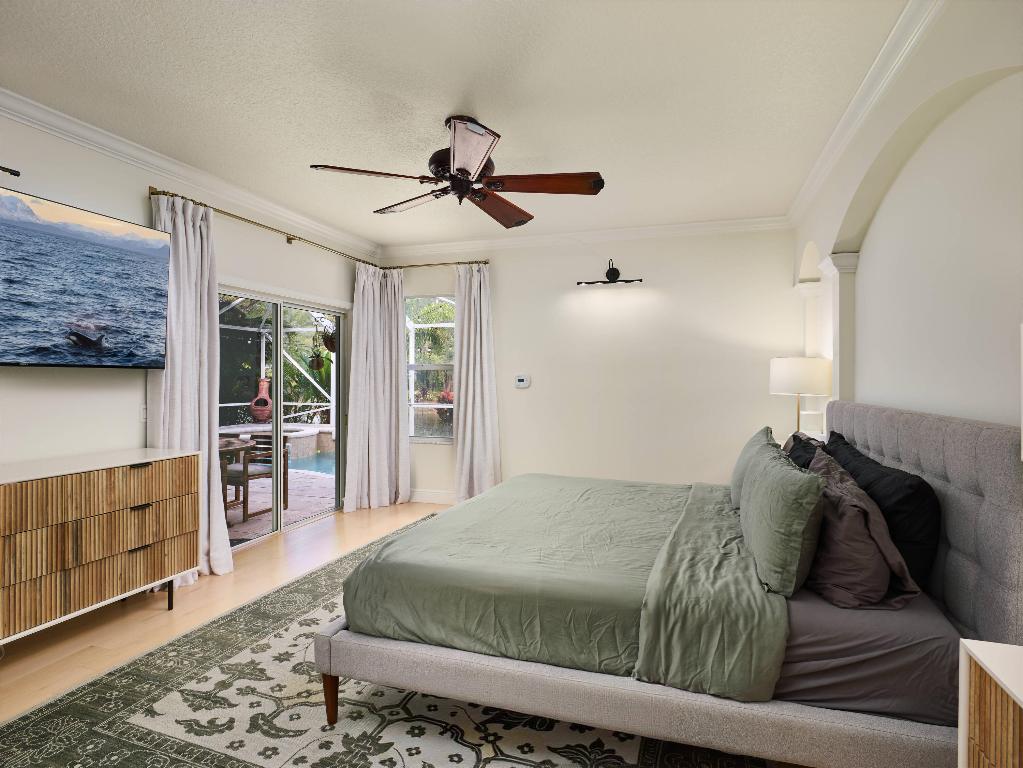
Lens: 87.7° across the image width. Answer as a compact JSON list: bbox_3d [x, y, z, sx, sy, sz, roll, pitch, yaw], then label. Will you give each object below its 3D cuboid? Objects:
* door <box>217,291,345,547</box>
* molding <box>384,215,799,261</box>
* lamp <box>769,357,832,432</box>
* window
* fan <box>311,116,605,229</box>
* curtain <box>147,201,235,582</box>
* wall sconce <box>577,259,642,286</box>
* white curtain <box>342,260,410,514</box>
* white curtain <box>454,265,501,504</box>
[{"bbox_3d":[-2.055,0.288,4.693,0.120,2.040,1.816,0,1,19],"label":"door"},{"bbox_3d":[0.447,-1.435,5.308,4.264,0.120,0.100,0,1,19],"label":"molding"},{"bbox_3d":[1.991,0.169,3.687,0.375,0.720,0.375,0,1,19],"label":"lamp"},{"bbox_3d":[-0.769,-0.170,5.816,0.800,1.600,0.120,0,1,19],"label":"window"},{"bbox_3d":[-0.275,-1.262,3.025,1.540,0.475,1.500,0,1,19],"label":"fan"},{"bbox_3d":[-2.188,0.039,3.664,0.270,2.555,0.530,0,1,19],"label":"curtain"},{"bbox_3d":[0.946,-1.072,5.120,0.600,0.260,0.140,0,1,19],"label":"wall sconce"},{"bbox_3d":[-1.400,0.029,5.641,0.480,2.545,0.560,0,1,19],"label":"white curtain"},{"bbox_3d":[-0.367,0.031,5.543,0.510,2.550,0.160,0,1,19],"label":"white curtain"}]

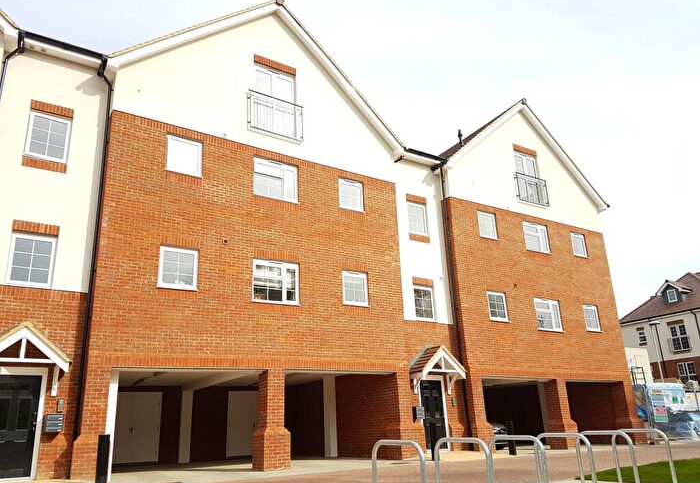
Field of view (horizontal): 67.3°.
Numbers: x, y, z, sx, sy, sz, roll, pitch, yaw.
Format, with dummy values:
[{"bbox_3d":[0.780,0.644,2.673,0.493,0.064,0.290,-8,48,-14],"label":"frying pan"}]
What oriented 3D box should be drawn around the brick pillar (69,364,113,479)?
[{"bbox_3d":[-5.288,3.646,10.735,0.600,2.120,0.520,9,-21,-34],"label":"brick pillar"}]

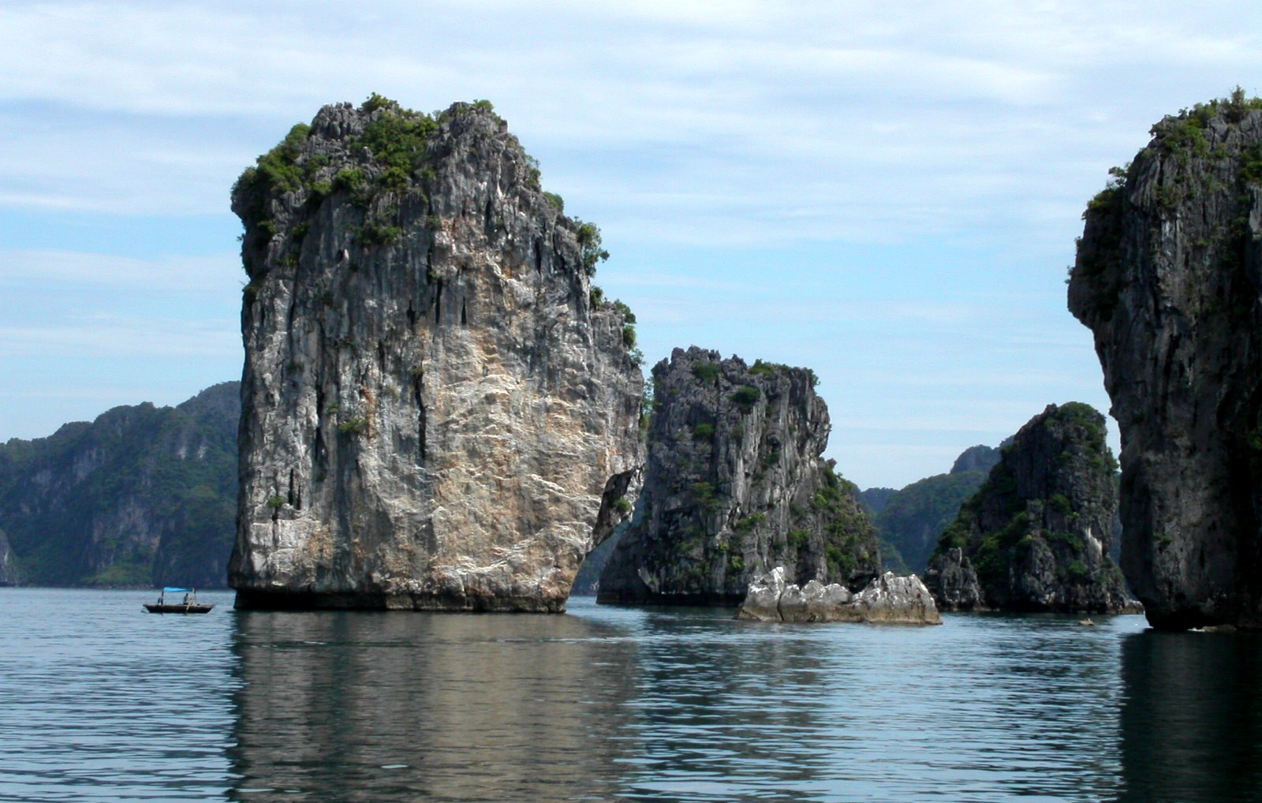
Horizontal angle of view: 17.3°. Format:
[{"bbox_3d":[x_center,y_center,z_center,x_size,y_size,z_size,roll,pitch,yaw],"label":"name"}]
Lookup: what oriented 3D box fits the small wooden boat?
[{"bbox_3d":[-33.696,14.892,310.000,5.350,2.000,1.550,1,-3,0],"label":"small wooden boat"}]

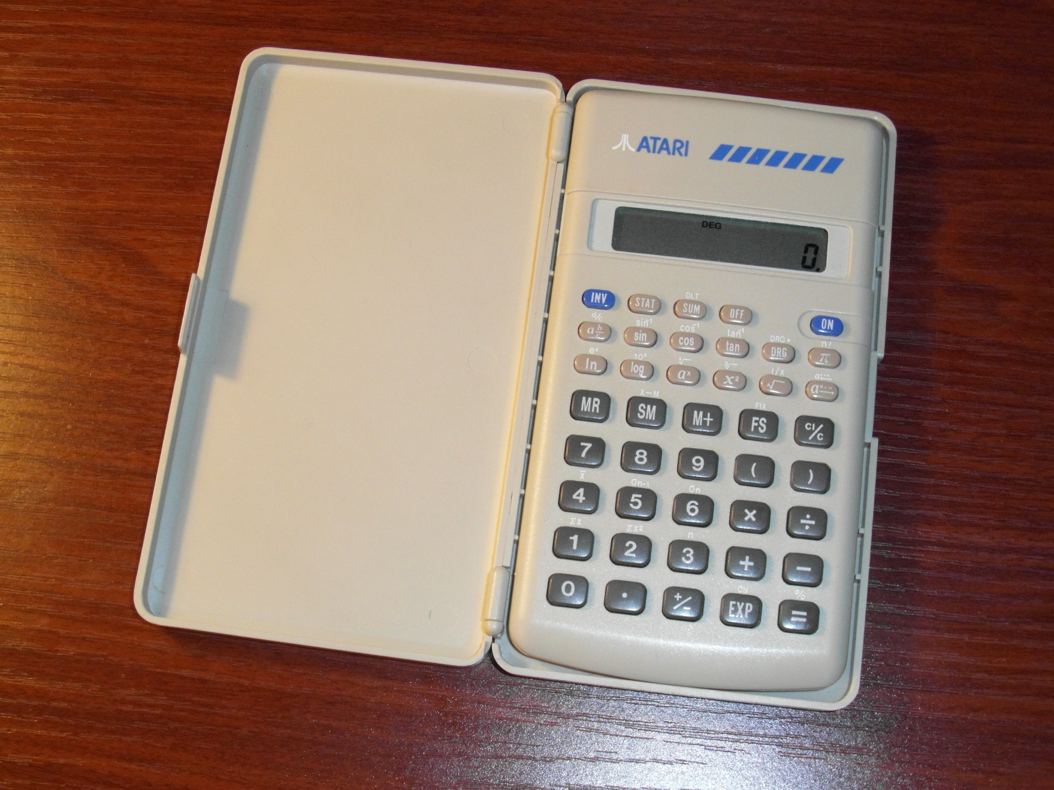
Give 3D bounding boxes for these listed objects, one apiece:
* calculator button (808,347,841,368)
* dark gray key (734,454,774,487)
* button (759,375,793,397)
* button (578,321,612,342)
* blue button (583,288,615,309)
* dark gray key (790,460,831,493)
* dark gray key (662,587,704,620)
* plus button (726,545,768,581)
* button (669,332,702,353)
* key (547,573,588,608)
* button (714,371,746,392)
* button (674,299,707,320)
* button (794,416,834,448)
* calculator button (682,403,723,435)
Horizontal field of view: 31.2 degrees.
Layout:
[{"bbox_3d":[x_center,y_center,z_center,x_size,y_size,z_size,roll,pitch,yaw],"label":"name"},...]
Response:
[{"bbox_3d":[0.065,-0.008,0.414,0.007,0.002,0.004,7,71,3],"label":"calculator button"},{"bbox_3d":[0.049,0.016,0.403,0.009,0.002,0.007,7,71,3],"label":"dark gray key"},{"bbox_3d":[0.056,-0.002,0.425,0.007,0.002,0.004,7,74,3],"label":"button"},{"bbox_3d":[0.015,-0.014,0.417,0.007,0.002,0.004,7,71,3],"label":"button"},{"bbox_3d":[0.016,-0.021,0.417,0.007,0.002,0.004,7,71,3],"label":"blue button"},{"bbox_3d":[0.063,0.018,0.418,0.009,0.003,0.007,7,74,3],"label":"dark gray key"},{"bbox_3d":[0.033,0.044,0.394,0.009,0.002,0.007,7,71,3],"label":"dark gray key"},{"bbox_3d":[0.045,0.035,0.392,0.009,0.002,0.007,6,72,3],"label":"plus button"},{"bbox_3d":[0.034,-0.011,0.407,0.007,0.002,0.004,6,72,3],"label":"button"},{"bbox_3d":[0.009,0.043,0.412,0.009,0.003,0.007,7,74,3],"label":"key"},{"bbox_3d":[0.046,-0.003,0.425,0.007,0.002,0.004,7,74,3],"label":"button"},{"bbox_3d":[0.036,-0.019,0.418,0.007,0.002,0.004,7,71,3],"label":"button"},{"bbox_3d":[0.062,0.008,0.406,0.009,0.002,0.007,7,71,3],"label":"button"},{"bbox_3d":[0.038,0.005,0.407,0.009,0.002,0.007,7,71,3],"label":"calculator button"}]

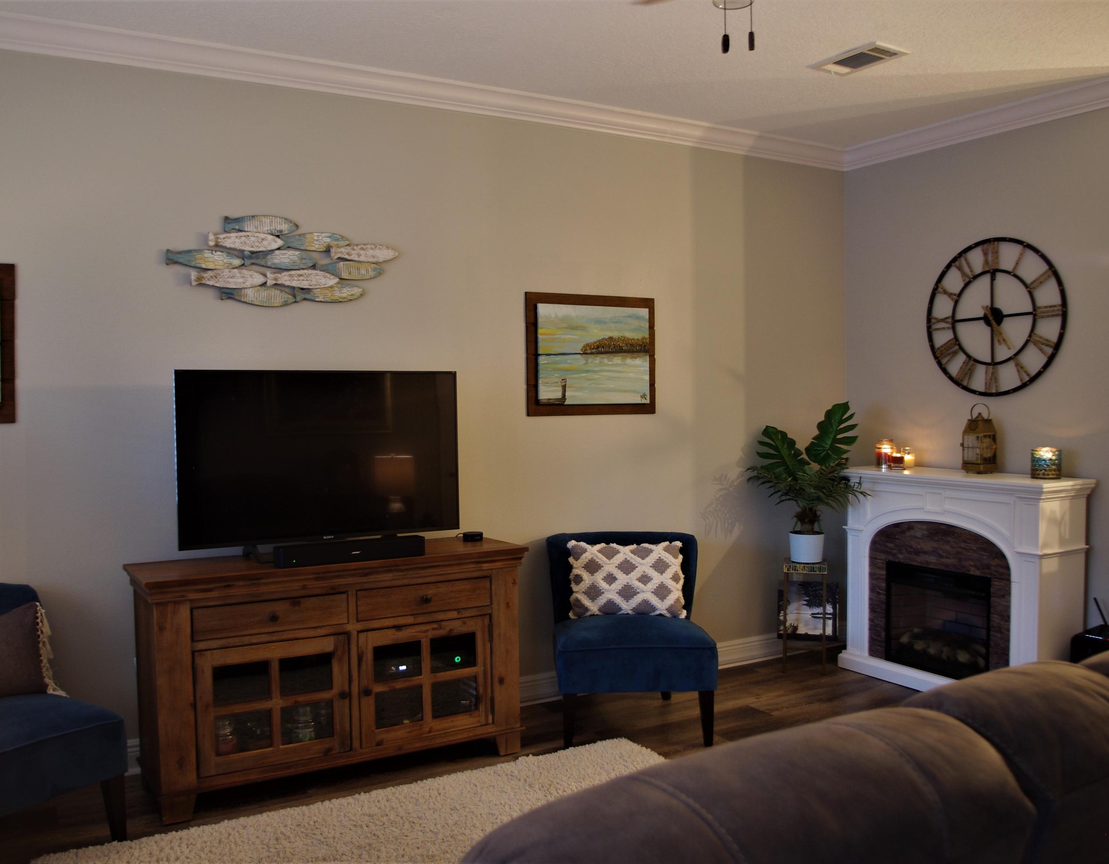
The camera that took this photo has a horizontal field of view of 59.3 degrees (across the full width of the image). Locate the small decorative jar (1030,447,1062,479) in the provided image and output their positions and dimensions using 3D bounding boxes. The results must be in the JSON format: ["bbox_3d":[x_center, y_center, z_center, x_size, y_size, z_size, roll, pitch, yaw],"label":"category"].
[{"bbox_3d":[2.147,0.140,4.254,0.127,0.132,0.127,-2,2,-30],"label":"small decorative jar"}]

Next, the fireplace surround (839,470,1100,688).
[{"bbox_3d":[1.897,0.718,4.630,0.390,1.050,1.170,-2,2,-30],"label":"fireplace surround"}]

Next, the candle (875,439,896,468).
[{"bbox_3d":[1.677,0.111,4.939,0.088,0.145,0.088,-2,2,-30],"label":"candle"}]

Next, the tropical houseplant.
[{"bbox_3d":[1.291,0.255,4.982,0.620,0.830,0.520,0,2,14],"label":"tropical houseplant"}]

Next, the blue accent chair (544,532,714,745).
[{"bbox_3d":[0.313,0.866,4.198,0.660,0.800,0.660,0,2,-3],"label":"blue accent chair"}]

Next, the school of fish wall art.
[{"bbox_3d":[-1.055,-0.670,3.859,0.910,0.335,0.045,-2,2,-30],"label":"school of fish wall art"}]

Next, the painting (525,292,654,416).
[{"bbox_3d":[0.180,-0.359,4.581,0.715,0.558,0.045,-2,2,-30],"label":"painting"}]

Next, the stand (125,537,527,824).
[{"bbox_3d":[-0.826,0.882,3.690,1.400,0.820,0.430,-2,2,-30],"label":"stand"}]

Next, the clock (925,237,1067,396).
[{"bbox_3d":[2.070,-0.541,4.617,0.050,0.757,0.750,-2,2,-30],"label":"clock"}]

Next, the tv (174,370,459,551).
[{"bbox_3d":[-0.873,0.086,3.701,1.085,0.640,0.070,-2,2,-30],"label":"tv"}]

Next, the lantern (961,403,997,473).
[{"bbox_3d":[1.984,0.031,4.550,0.155,0.325,0.155,-2,2,-30],"label":"lantern"}]

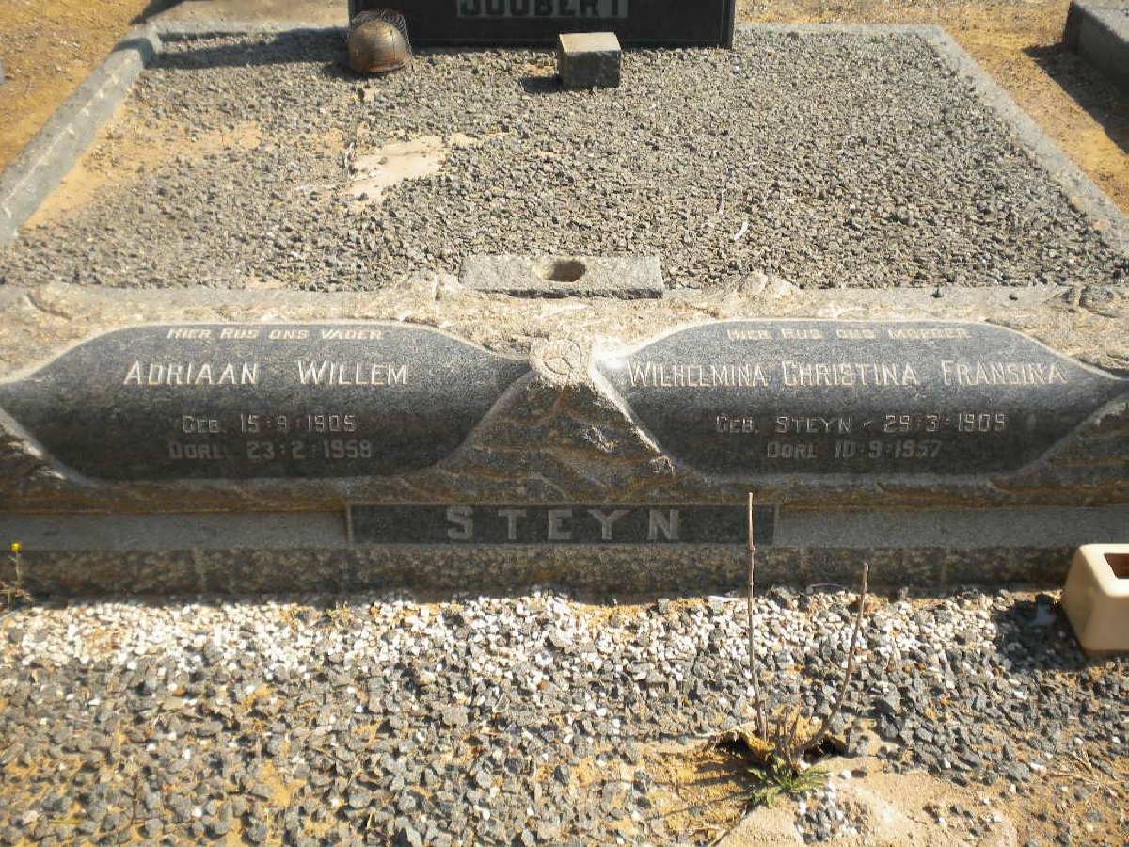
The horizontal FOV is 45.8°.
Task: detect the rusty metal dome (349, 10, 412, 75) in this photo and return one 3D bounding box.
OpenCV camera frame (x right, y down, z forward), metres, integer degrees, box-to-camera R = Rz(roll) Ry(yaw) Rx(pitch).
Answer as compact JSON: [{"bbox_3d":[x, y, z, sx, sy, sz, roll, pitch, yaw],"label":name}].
[{"bbox_3d":[-0.595,-1.235,4.306,0.210,0.178,0.210,0,32,0],"label":"rusty metal dome"}]

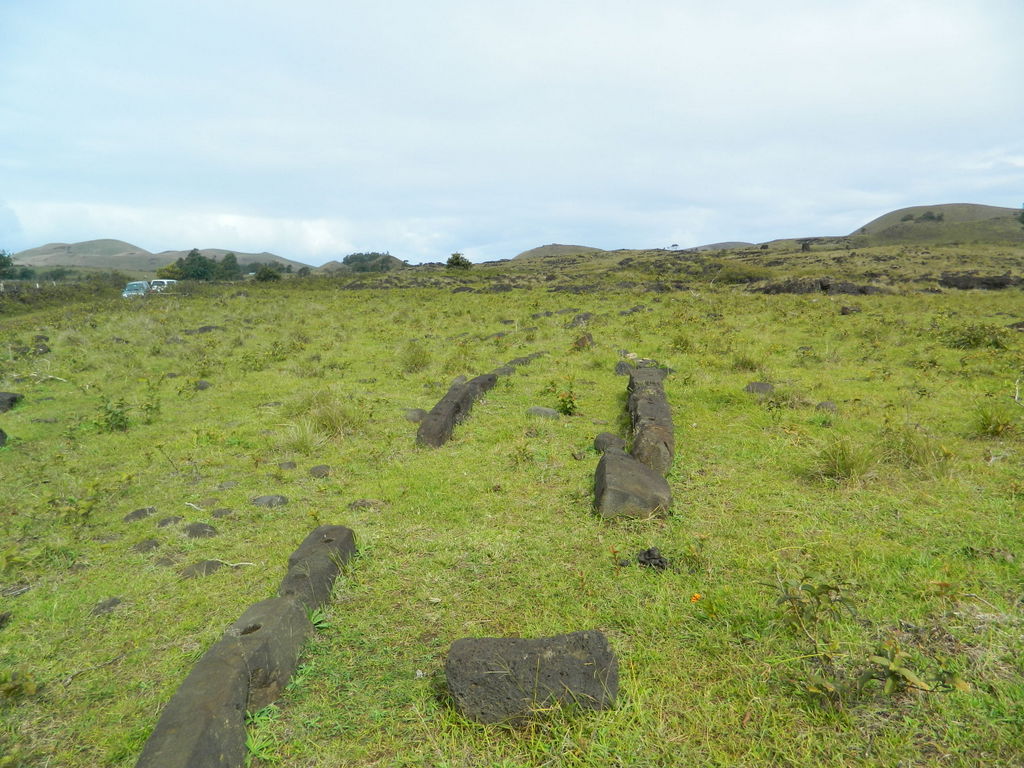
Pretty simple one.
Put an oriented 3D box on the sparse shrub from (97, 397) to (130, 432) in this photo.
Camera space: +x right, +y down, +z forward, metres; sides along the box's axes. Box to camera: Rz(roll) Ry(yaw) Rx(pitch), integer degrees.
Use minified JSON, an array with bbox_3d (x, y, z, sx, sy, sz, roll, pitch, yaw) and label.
[{"bbox_3d":[-3.897,0.292,7.232,0.270,0.290,0.260,0,9,0],"label":"sparse shrub"}]

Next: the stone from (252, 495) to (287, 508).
[{"bbox_3d":[-1.574,0.763,4.800,0.215,0.060,0.150,-3,9,-18],"label":"stone"}]

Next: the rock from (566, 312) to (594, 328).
[{"bbox_3d":[1.614,-1.499,17.435,0.644,0.352,0.451,1,9,5],"label":"rock"}]

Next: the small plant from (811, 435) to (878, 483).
[{"bbox_3d":[2.541,0.539,5.651,0.440,0.290,0.410,0,9,0],"label":"small plant"}]

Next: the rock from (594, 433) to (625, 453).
[{"bbox_3d":[0.804,0.540,6.036,0.240,0.210,0.230,0,9,0],"label":"rock"}]

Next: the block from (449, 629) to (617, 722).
[{"bbox_3d":[0.070,1.046,2.653,0.570,0.235,0.230,-1,9,-8],"label":"block"}]

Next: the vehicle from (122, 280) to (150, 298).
[{"bbox_3d":[-31.947,-7.880,63.000,1.700,1.680,4.200,-3,9,-19],"label":"vehicle"}]

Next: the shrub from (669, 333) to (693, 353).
[{"bbox_3d":[3.178,-0.777,13.947,0.440,0.330,0.420,0,9,0],"label":"shrub"}]

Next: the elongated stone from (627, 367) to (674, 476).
[{"bbox_3d":[1.430,0.204,7.674,0.420,0.270,4.292,2,9,9],"label":"elongated stone"}]

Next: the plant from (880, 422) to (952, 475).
[{"bbox_3d":[3.091,0.487,5.657,0.480,0.306,0.400,5,11,29],"label":"plant"}]

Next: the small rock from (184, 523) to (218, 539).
[{"bbox_3d":[-1.858,0.876,4.424,0.195,0.060,0.150,-4,10,-23],"label":"small rock"}]

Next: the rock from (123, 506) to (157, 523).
[{"bbox_3d":[-2.267,0.794,4.500,0.195,0.070,0.140,-4,10,-26],"label":"rock"}]

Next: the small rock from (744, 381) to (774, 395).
[{"bbox_3d":[2.964,0.041,8.857,0.330,0.129,0.248,3,10,19],"label":"small rock"}]

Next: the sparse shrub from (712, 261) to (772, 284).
[{"bbox_3d":[13.091,-6.333,42.000,3.300,1.300,2.400,0,9,0],"label":"sparse shrub"}]

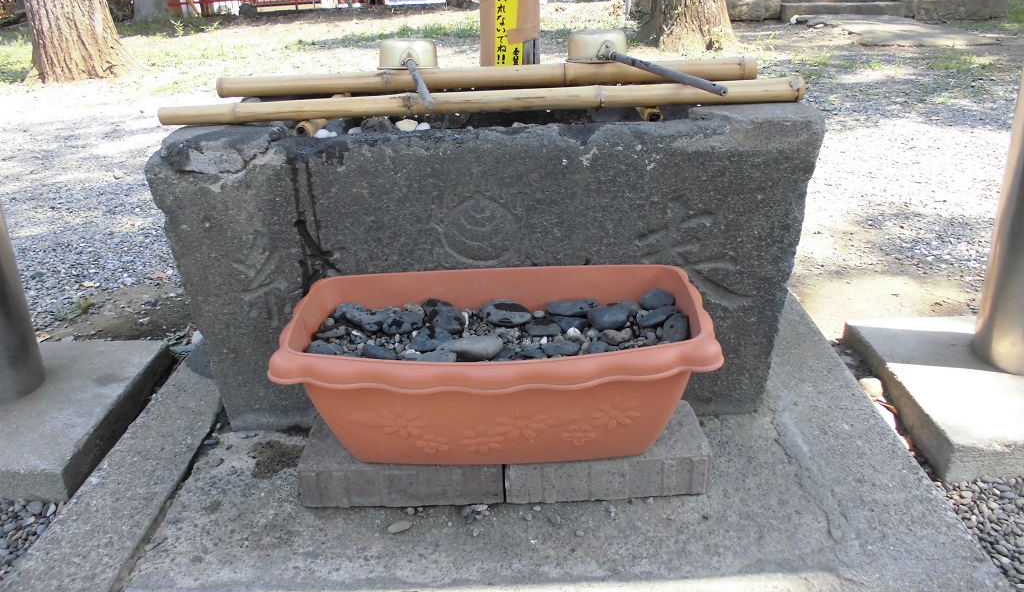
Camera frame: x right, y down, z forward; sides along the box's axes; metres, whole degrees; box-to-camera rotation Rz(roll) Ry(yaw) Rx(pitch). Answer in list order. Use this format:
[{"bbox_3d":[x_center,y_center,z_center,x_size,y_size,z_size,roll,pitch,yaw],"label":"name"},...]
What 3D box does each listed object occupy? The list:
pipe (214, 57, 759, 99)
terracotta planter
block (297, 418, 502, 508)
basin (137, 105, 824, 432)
[{"bbox_3d":[-0.046,-0.442,1.558,1.090,0.042,0.042,-2,24,-1],"label":"pipe"},{"bbox_3d":[-0.017,0.118,1.209,0.593,0.221,0.310,-2,24,0],"label":"terracotta planter"},{"bbox_3d":[-0.176,0.276,1.315,0.326,0.075,0.157,-1,24,0],"label":"block"},{"bbox_3d":[-0.032,-0.090,1.510,1.091,0.573,0.357,-2,25,-1],"label":"basin"}]

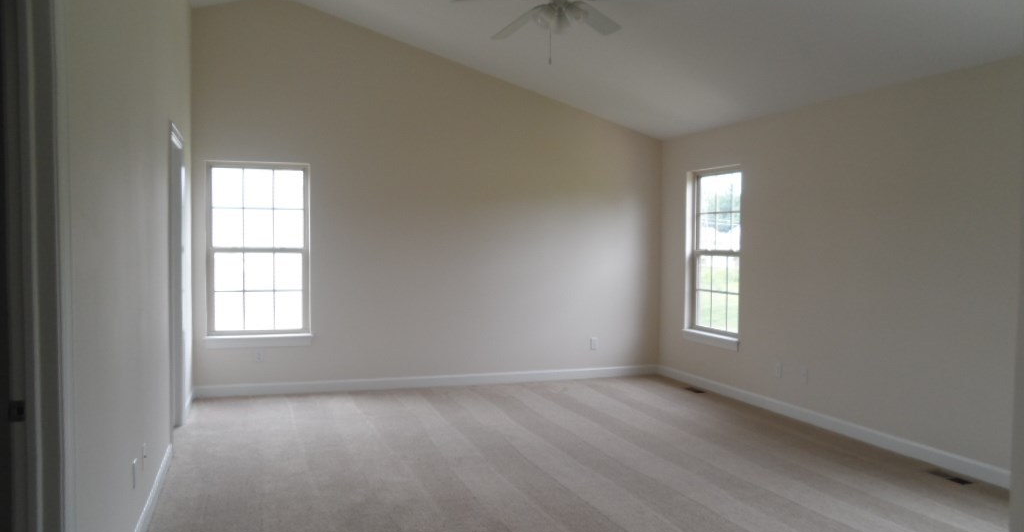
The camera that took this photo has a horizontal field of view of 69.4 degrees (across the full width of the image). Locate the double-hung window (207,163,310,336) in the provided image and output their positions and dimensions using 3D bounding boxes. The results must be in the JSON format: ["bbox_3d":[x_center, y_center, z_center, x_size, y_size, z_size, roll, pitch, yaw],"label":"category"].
[{"bbox_3d":[-2.232,-0.142,6.540,0.865,1.542,0.110,0,2,-19],"label":"double-hung window"}]

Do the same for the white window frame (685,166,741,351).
[{"bbox_3d":[1.906,-0.085,6.950,0.120,1.639,0.887,0,2,-19],"label":"white window frame"}]

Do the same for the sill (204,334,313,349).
[{"bbox_3d":[-2.223,0.678,6.534,0.902,0.111,0.100,0,2,-19],"label":"sill"}]

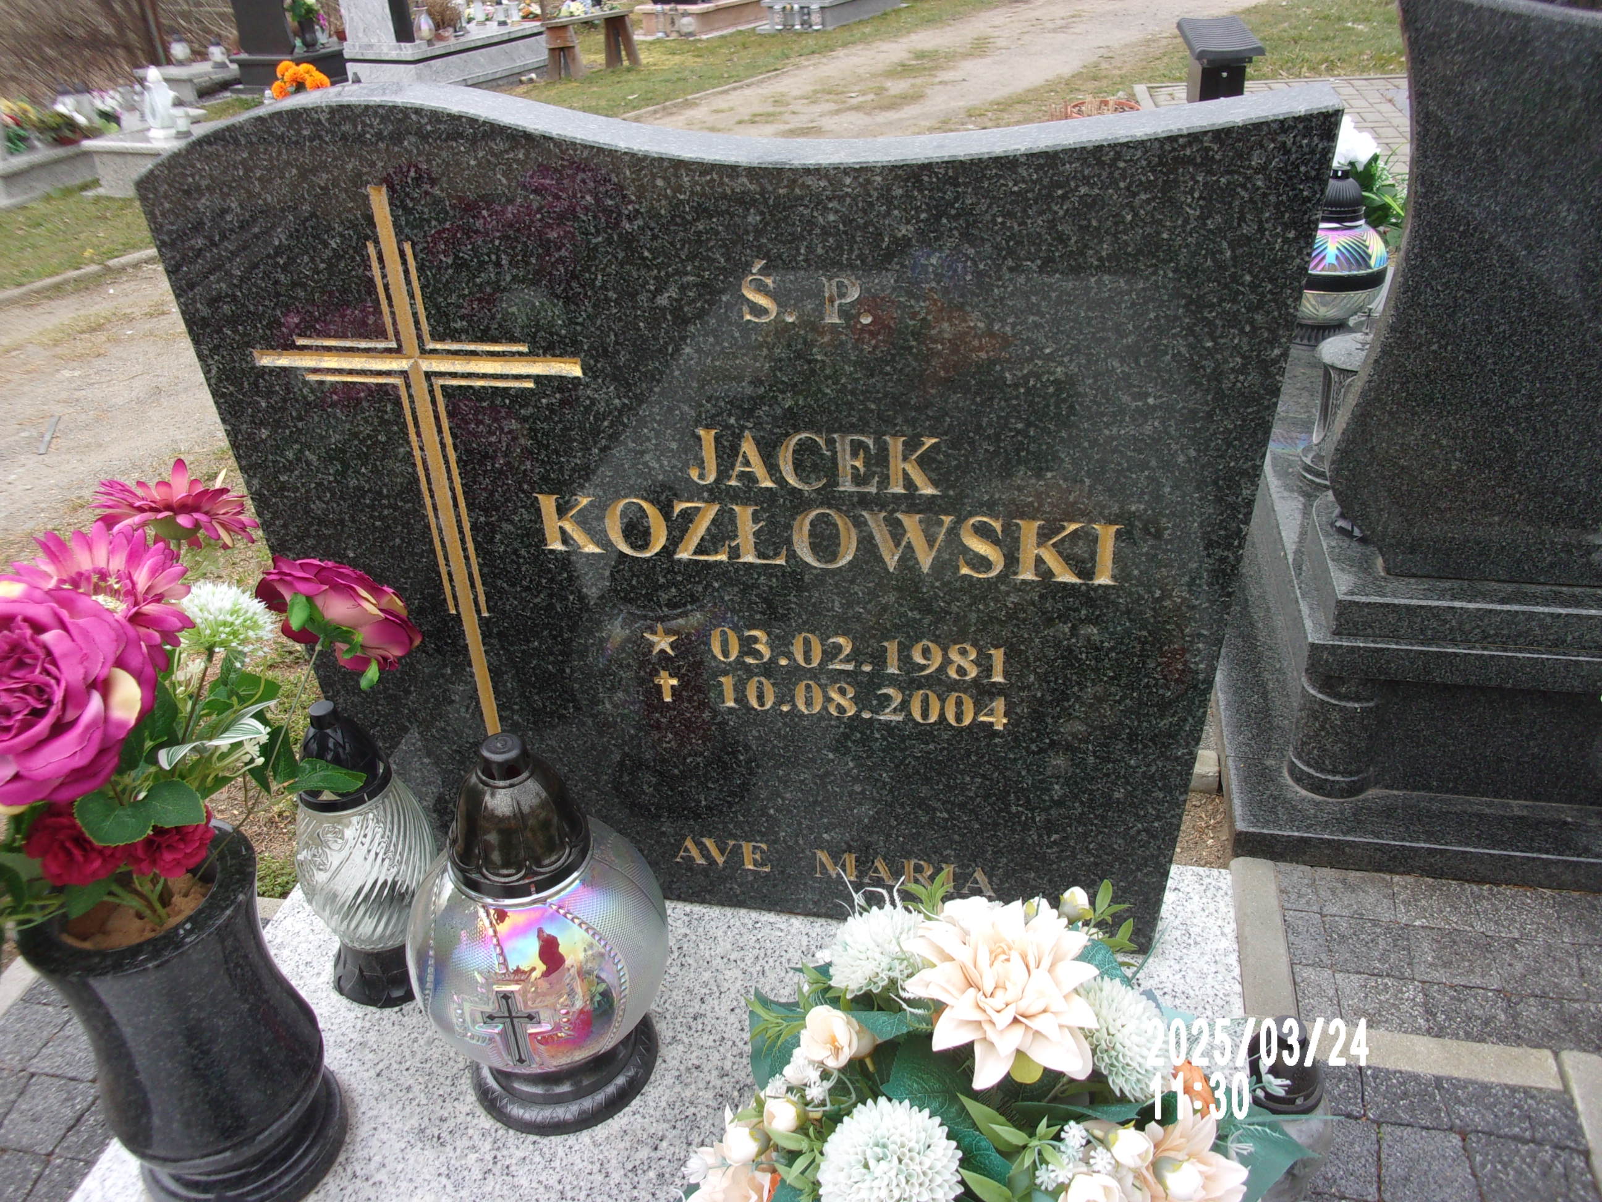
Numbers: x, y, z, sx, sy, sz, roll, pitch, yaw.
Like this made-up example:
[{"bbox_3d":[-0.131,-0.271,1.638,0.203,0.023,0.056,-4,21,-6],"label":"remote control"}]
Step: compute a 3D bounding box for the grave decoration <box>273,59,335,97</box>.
[{"bbox_3d":[-2.360,-2.419,6.130,0.330,0.300,0.300,4,33,11],"label":"grave decoration"}]

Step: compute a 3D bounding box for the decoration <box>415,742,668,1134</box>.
[{"bbox_3d":[-0.222,0.265,1.091,0.217,0.358,0.217,-2,32,2],"label":"decoration"}]

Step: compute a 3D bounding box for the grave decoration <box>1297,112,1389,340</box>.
[{"bbox_3d":[0.989,-0.690,2.414,0.240,0.375,0.260,4,33,11],"label":"grave decoration"}]

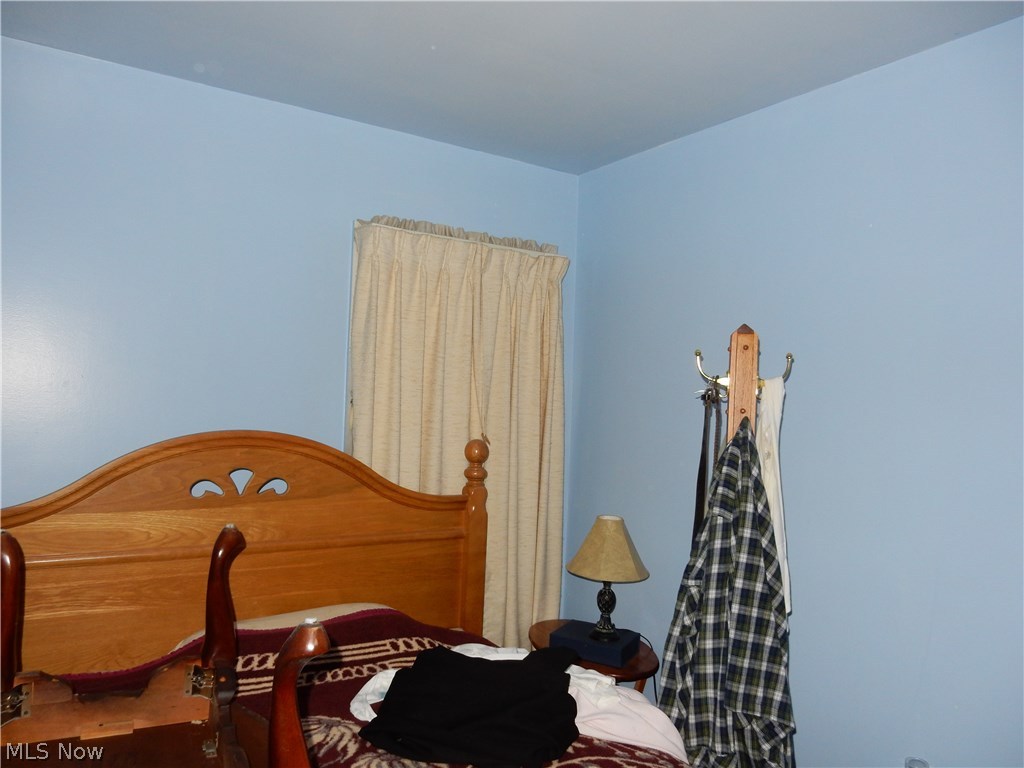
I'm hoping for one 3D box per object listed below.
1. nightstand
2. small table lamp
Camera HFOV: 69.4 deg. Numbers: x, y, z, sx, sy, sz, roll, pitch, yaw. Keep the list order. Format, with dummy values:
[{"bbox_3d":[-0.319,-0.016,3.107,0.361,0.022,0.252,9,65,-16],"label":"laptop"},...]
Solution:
[{"bbox_3d":[0.252,1.195,2.453,0.360,0.660,0.560,2,-1,-28],"label":"nightstand"},{"bbox_3d":[0.302,0.620,2.375,0.266,0.393,0.266,2,-1,0],"label":"small table lamp"}]

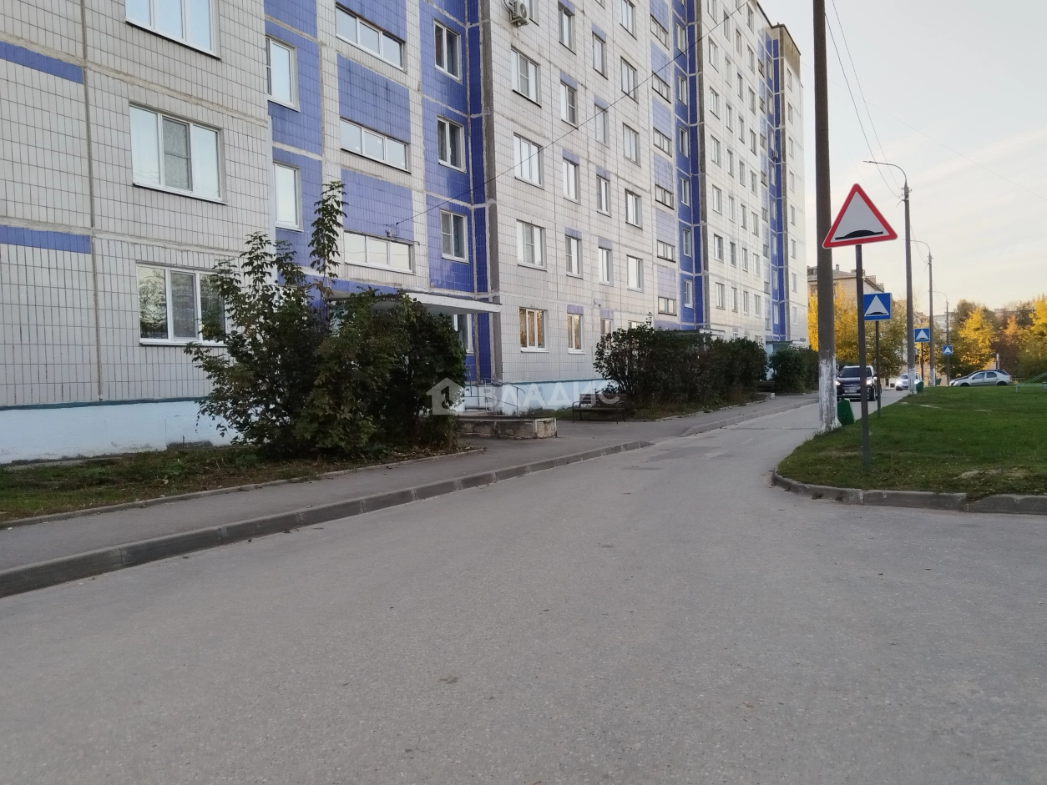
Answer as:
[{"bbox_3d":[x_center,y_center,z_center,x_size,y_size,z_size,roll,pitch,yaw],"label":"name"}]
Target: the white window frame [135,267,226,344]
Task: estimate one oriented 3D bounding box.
[{"bbox_3d":[-6.324,-1.606,14.651,0.160,1.400,1.950,-1,1,29],"label":"white window frame"}]

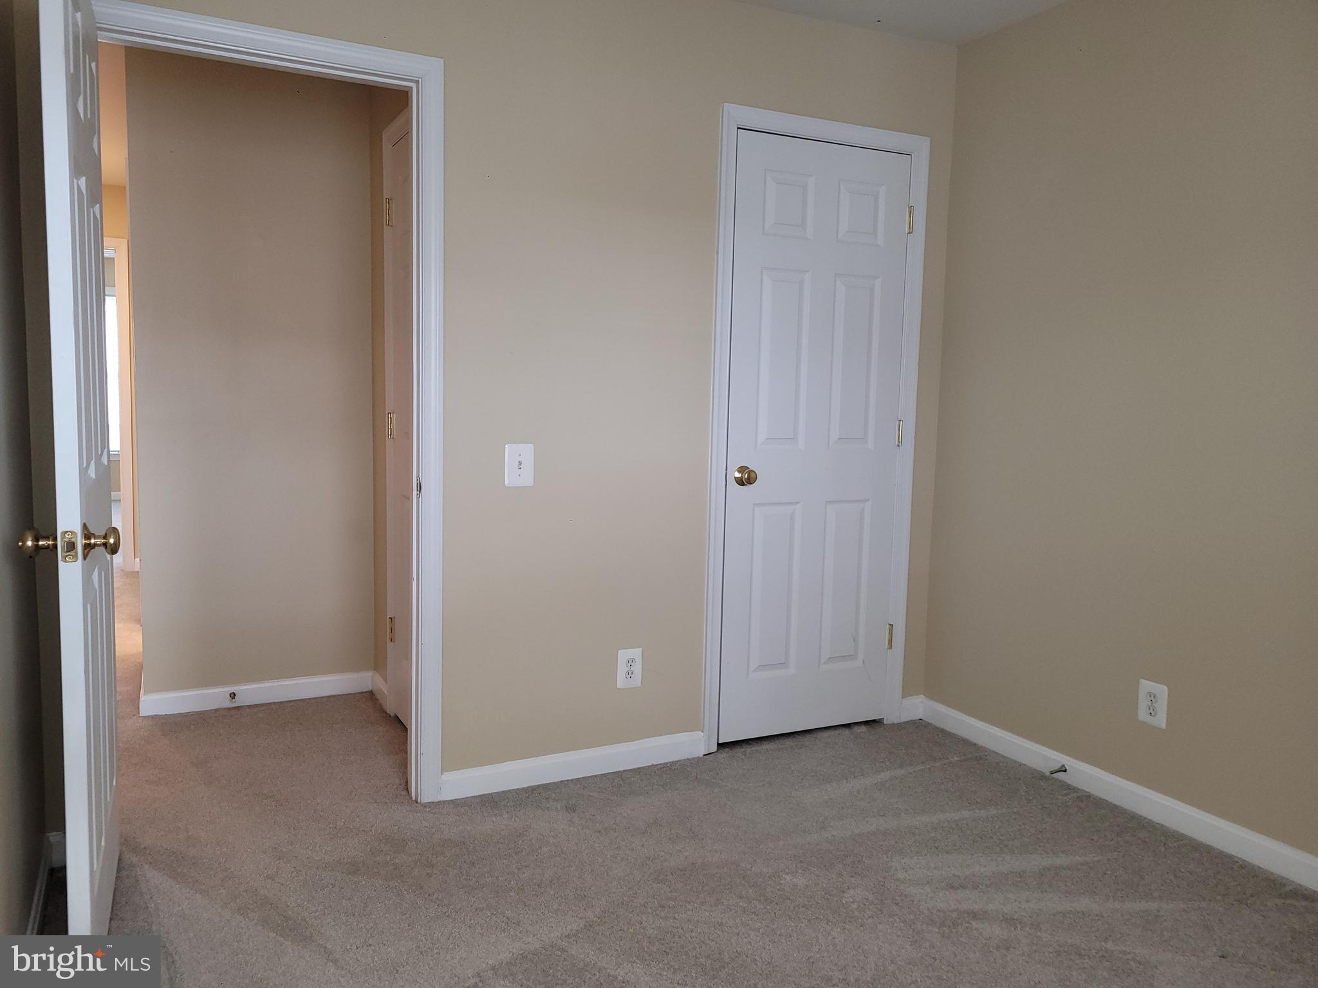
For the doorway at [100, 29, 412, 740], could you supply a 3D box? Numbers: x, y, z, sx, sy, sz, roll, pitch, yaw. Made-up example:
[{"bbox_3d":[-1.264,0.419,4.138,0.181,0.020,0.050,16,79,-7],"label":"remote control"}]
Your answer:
[{"bbox_3d":[-1.061,-0.098,2.658,0.770,2.032,0.120,-2,6,-27],"label":"doorway"}]

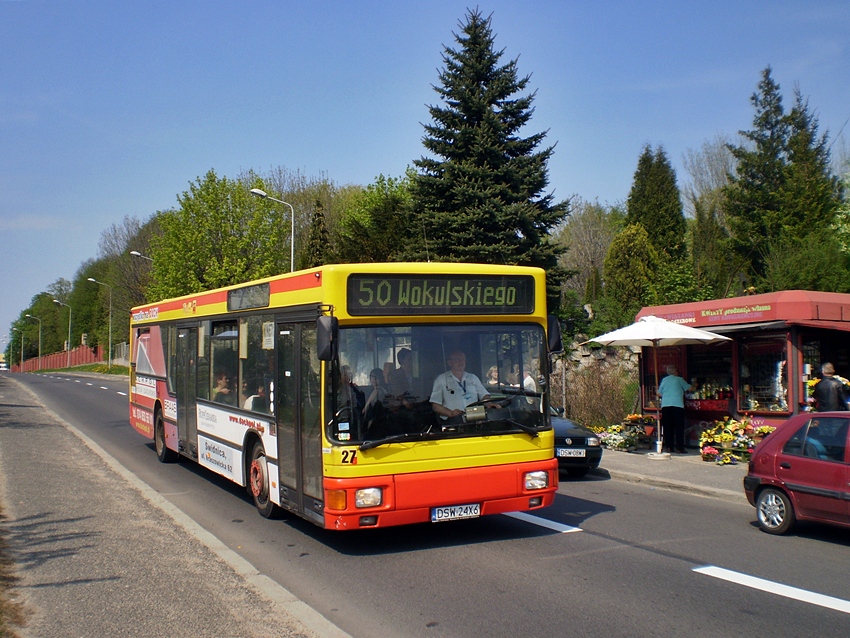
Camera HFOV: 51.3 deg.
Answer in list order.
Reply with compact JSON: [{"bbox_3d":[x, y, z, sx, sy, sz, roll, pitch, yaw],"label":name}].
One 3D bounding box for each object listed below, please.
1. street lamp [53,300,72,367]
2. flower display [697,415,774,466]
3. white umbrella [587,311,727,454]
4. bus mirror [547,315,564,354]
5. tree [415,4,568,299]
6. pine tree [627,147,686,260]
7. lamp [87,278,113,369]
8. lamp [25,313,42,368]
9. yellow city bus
[{"bbox_3d":[-49.033,2.029,119.600,2.350,9.200,0.350,1,-2,-29],"label":"street lamp"},{"bbox_3d":[5.099,1.994,14.450,0.800,0.680,1.350,2,-4,-28],"label":"flower display"},{"bbox_3d":[4.128,1.201,15.500,2.500,2.530,2.500,0,-2,0],"label":"white umbrella"},{"bbox_3d":[1.359,0.161,9.208,0.200,0.400,0.160,-1,-1,-27],"label":"bus mirror"},{"bbox_3d":[2.115,-4.707,29.000,5.182,10.955,5.182,0,-2,0],"label":"tree"},{"bbox_3d":[8.863,-3.557,34.000,2.500,6.306,2.500,1,-2,-27],"label":"pine tree"},{"bbox_3d":[-33.291,0.512,90.600,2.350,9.200,0.350,1,-2,-29],"label":"lamp"},{"bbox_3d":[-64.817,3.943,146.500,2.400,9.200,0.350,1,-2,-29],"label":"lamp"},{"bbox_3d":[-2.127,0.946,13.044,2.580,2.720,10.662,-1,-1,-27],"label":"yellow city bus"}]

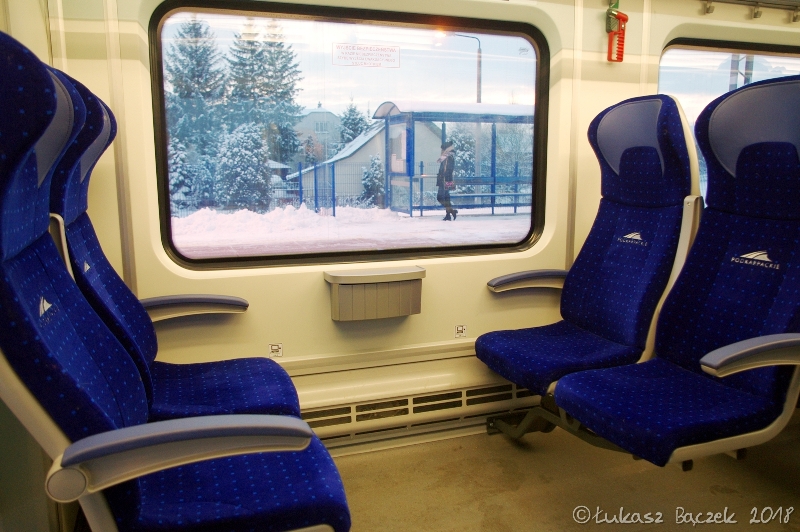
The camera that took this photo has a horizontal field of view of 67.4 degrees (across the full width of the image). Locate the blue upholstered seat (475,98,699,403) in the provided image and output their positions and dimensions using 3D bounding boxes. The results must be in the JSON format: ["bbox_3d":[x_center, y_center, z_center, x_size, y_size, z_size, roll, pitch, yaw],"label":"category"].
[{"bbox_3d":[0.618,-0.114,2.038,0.611,0.938,0.477,-4,10,-19],"label":"blue upholstered seat"}]

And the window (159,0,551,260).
[{"bbox_3d":[-0.098,-0.438,2.054,1.377,0.848,0.081,-4,10,-19],"label":"window"}]

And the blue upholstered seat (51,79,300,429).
[{"bbox_3d":[-0.623,-0.037,1.615,0.611,0.938,0.477,-4,10,-19],"label":"blue upholstered seat"}]

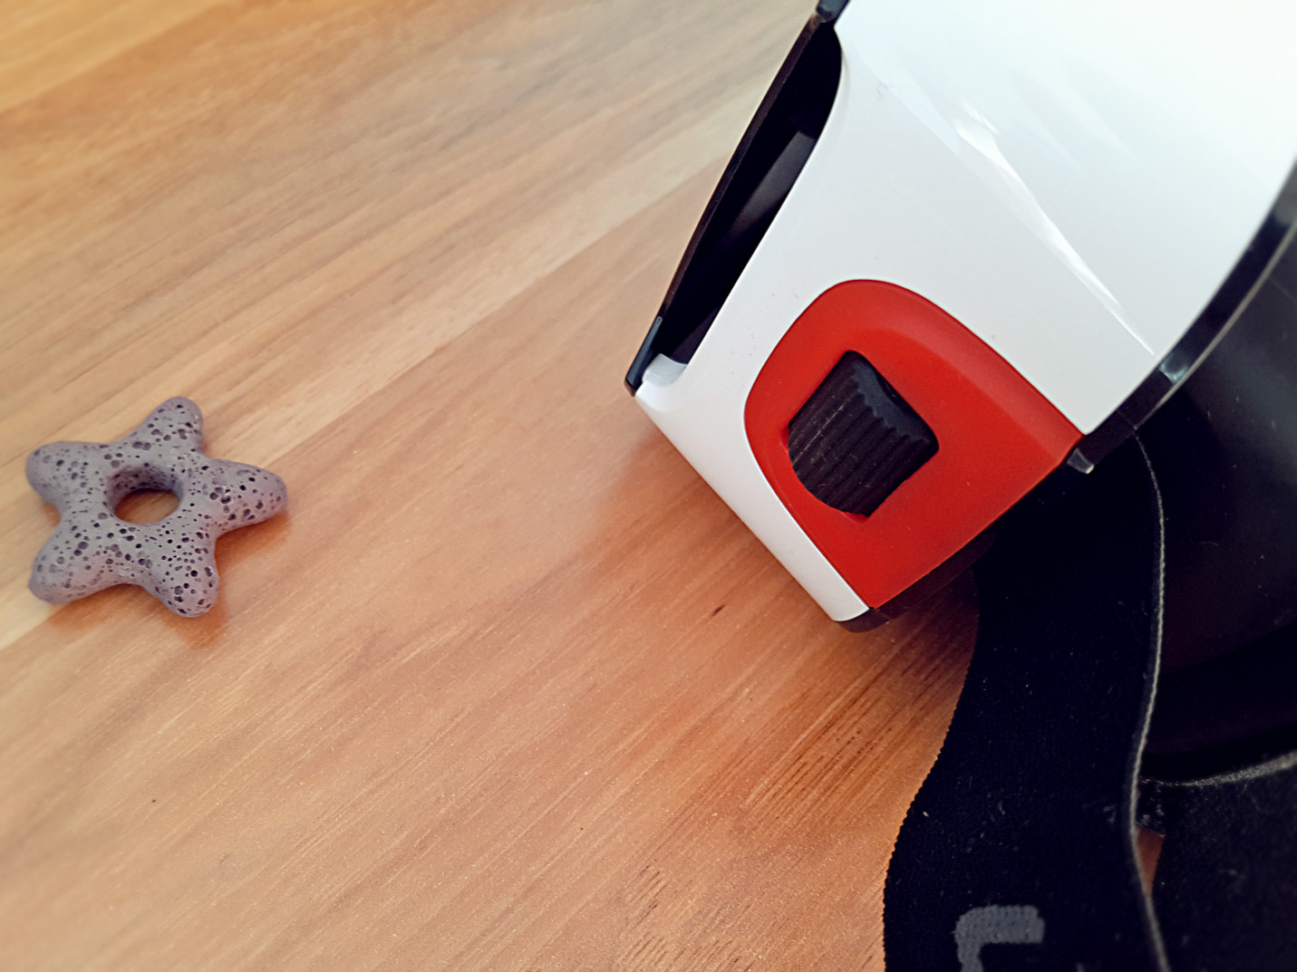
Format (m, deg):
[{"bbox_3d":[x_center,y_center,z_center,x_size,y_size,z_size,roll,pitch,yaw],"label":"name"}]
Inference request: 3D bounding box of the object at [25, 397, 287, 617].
[{"bbox_3d":[-0.086,0.002,0.202,0.045,0.009,0.043,7,59,-3],"label":"object"}]

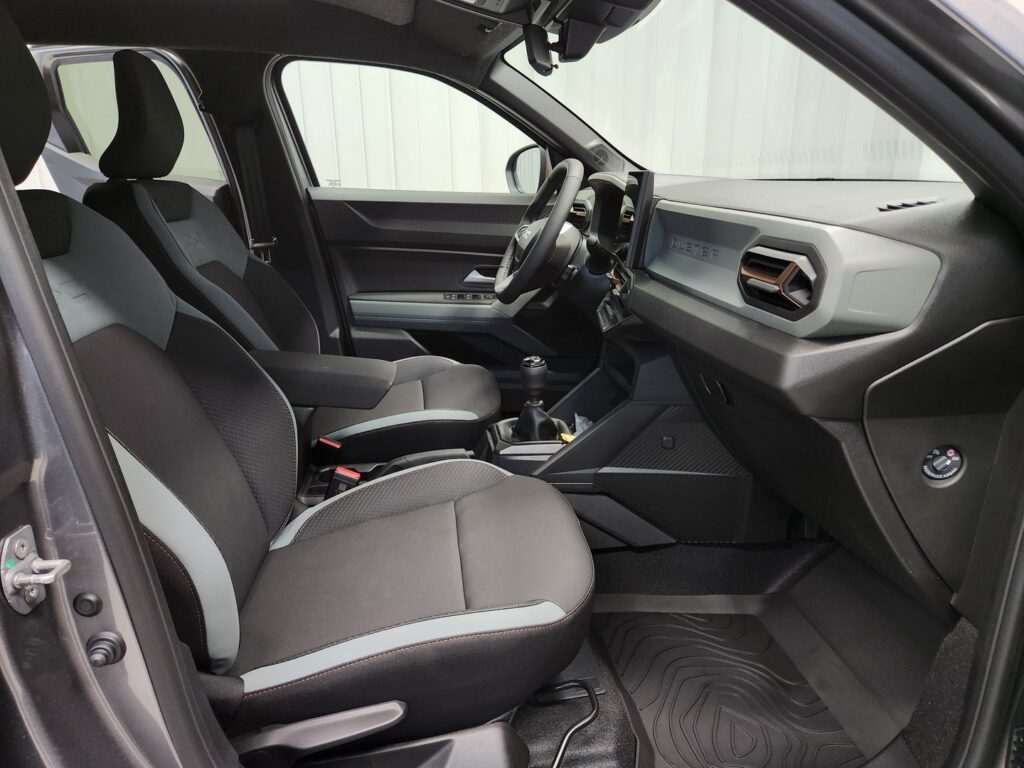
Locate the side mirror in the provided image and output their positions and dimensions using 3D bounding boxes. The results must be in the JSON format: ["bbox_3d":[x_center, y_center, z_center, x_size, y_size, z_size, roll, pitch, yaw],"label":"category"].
[{"bbox_3d":[0.067,-0.656,2.104,0.110,0.165,0.200,-7,20,-19],"label":"side mirror"}]

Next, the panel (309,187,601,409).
[{"bbox_3d":[-0.127,-0.269,1.974,0.900,0.570,0.140,-3,19,-8],"label":"panel"}]

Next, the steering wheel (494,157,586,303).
[{"bbox_3d":[0.063,-0.356,1.596,0.100,0.370,0.370,24,13,-16],"label":"steering wheel"}]

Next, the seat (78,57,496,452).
[{"bbox_3d":[-0.456,-0.242,1.553,0.870,0.940,0.510,-3,19,-8],"label":"seat"}]

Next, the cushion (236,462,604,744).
[{"bbox_3d":[-0.134,0.281,0.998,0.510,0.180,0.490,-3,19,-8],"label":"cushion"}]

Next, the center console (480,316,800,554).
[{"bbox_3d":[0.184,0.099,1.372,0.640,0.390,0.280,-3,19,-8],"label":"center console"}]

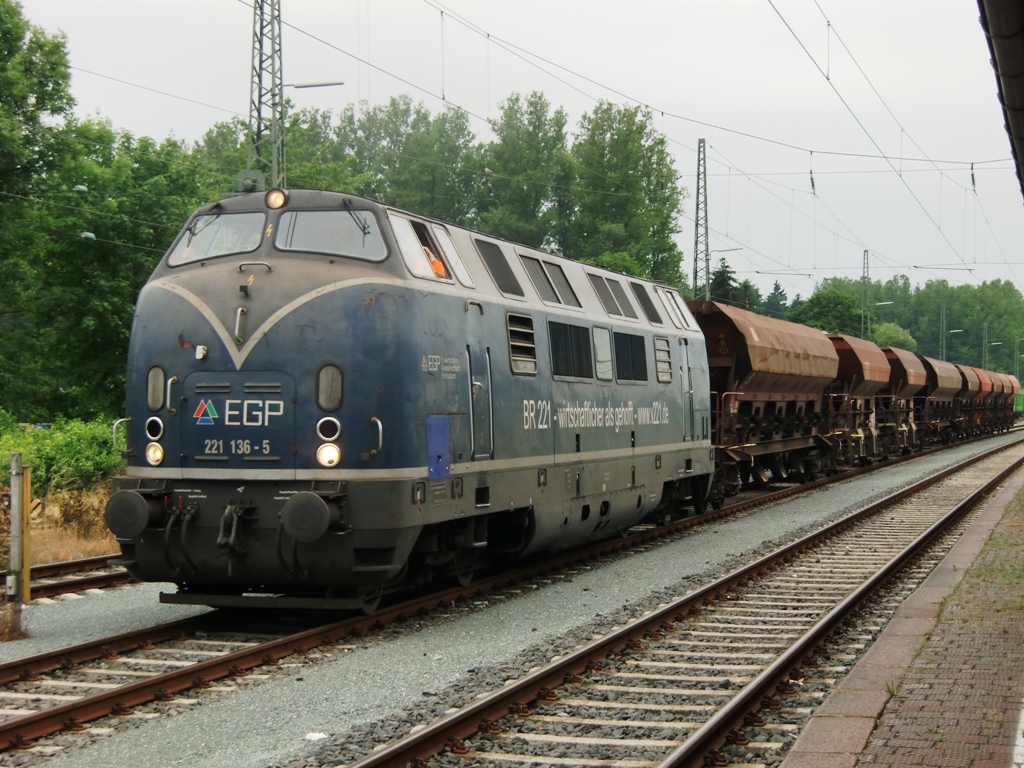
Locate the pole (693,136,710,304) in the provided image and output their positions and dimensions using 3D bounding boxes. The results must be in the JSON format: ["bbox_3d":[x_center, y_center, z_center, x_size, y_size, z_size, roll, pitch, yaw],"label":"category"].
[{"bbox_3d":[11.728,-5.991,118.929,1.250,18.406,1.250,0,0,16],"label":"pole"}]

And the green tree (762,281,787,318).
[{"bbox_3d":[27.421,-3.423,199.943,4.200,14.686,4.200,0,0,16],"label":"green tree"}]

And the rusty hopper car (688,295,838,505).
[{"bbox_3d":[5.051,0.464,43.772,3.050,4.100,18.700,0,0,17],"label":"rusty hopper car"}]

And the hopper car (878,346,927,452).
[{"bbox_3d":[13.598,0.726,71.834,3.050,4.100,13.300,0,0,17],"label":"hopper car"}]

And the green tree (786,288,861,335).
[{"bbox_3d":[30.745,-2.788,189.949,8.000,13.298,8.000,0,0,16],"label":"green tree"}]

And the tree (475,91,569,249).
[{"bbox_3d":[0.522,-7.362,116.919,6.400,20.995,6.400,0,0,16],"label":"tree"}]

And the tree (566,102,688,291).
[{"bbox_3d":[7.314,-7.668,125.916,8.200,21.820,8.200,0,0,16],"label":"tree"}]

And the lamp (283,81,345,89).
[{"bbox_3d":[-5.977,-9.004,57.900,1.900,0.200,0.220,0,0,16],"label":"lamp"}]

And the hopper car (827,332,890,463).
[{"bbox_3d":[9.691,0.607,59.113,3.050,4.100,13.300,0,0,17],"label":"hopper car"}]

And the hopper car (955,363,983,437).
[{"bbox_3d":[22.770,1.000,101.078,3.050,4.100,9.700,0,0,18],"label":"hopper car"}]

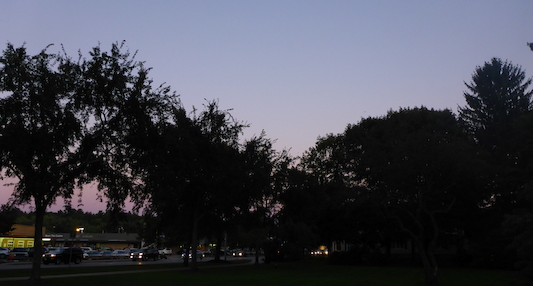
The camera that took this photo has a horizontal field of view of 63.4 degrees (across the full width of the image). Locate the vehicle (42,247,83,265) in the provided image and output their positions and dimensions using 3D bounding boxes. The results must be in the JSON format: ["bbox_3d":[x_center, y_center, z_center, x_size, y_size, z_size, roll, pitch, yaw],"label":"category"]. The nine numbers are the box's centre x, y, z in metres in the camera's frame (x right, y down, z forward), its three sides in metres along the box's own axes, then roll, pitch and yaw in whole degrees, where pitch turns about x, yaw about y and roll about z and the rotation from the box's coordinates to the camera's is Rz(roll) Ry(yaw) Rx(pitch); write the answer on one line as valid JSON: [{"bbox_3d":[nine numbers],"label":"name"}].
[{"bbox_3d":[-22.317,12.426,47.404,1.880,1.800,4.600,-5,-15,18],"label":"vehicle"}]

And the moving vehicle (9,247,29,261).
[{"bbox_3d":[-33.887,15.363,59.039,1.850,1.650,4.600,13,-19,-41],"label":"moving vehicle"}]

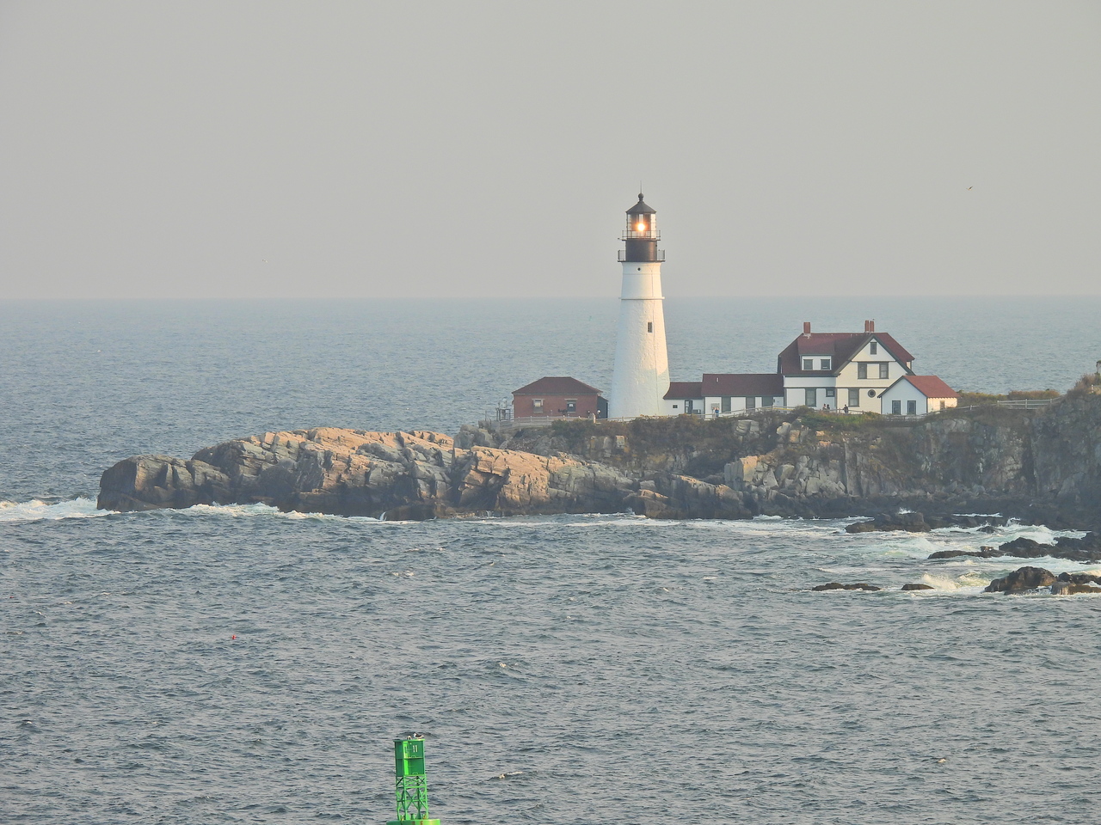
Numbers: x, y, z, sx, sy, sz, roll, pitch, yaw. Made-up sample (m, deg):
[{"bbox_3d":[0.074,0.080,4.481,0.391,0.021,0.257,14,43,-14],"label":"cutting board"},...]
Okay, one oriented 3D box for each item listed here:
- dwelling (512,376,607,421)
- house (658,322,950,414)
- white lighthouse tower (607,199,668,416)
[{"bbox_3d":[1.068,-1.486,1202.000,10.100,4.800,6.800,0,1,5],"label":"dwelling"},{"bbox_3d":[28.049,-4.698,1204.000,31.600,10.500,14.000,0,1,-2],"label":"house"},{"bbox_3d":[9.730,-11.452,1205.000,6.700,24.600,6.700,0,1,0],"label":"white lighthouse tower"}]

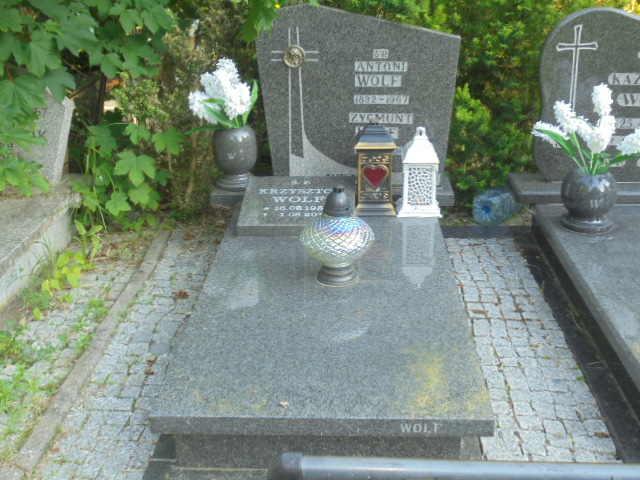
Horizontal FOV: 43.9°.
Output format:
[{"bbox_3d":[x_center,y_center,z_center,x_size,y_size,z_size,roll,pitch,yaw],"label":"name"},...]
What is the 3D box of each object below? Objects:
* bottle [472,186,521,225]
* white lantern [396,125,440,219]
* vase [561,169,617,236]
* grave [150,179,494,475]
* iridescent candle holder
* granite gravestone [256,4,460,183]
[{"bbox_3d":[0.863,-0.176,3.824,0.150,0.150,0.310,13,26,30],"label":"bottle"},{"bbox_3d":[0.410,-0.285,3.259,0.170,0.356,0.160,0,22,3],"label":"white lantern"},{"bbox_3d":[1.042,-0.167,3.106,0.213,0.230,0.213,0,22,3],"label":"vase"},{"bbox_3d":[0.040,0.228,2.735,0.850,0.190,1.600,0,22,3],"label":"grave"},{"bbox_3d":[0.061,-0.025,2.666,0.250,0.330,0.250,0,22,3],"label":"iridescent candle holder"},{"bbox_3d":[0.161,-0.601,3.363,0.830,0.775,0.080,0,22,3],"label":"granite gravestone"}]

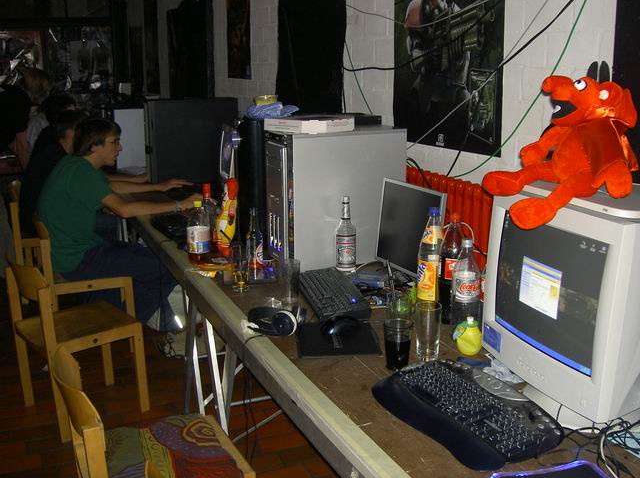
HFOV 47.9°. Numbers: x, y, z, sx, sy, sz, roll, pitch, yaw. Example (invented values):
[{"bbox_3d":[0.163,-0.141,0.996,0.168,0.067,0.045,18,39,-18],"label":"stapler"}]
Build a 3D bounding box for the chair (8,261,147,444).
[{"bbox_3d":[-1.057,0.422,3.190,0.460,0.760,0.440,-12,18,-40],"label":"chair"}]

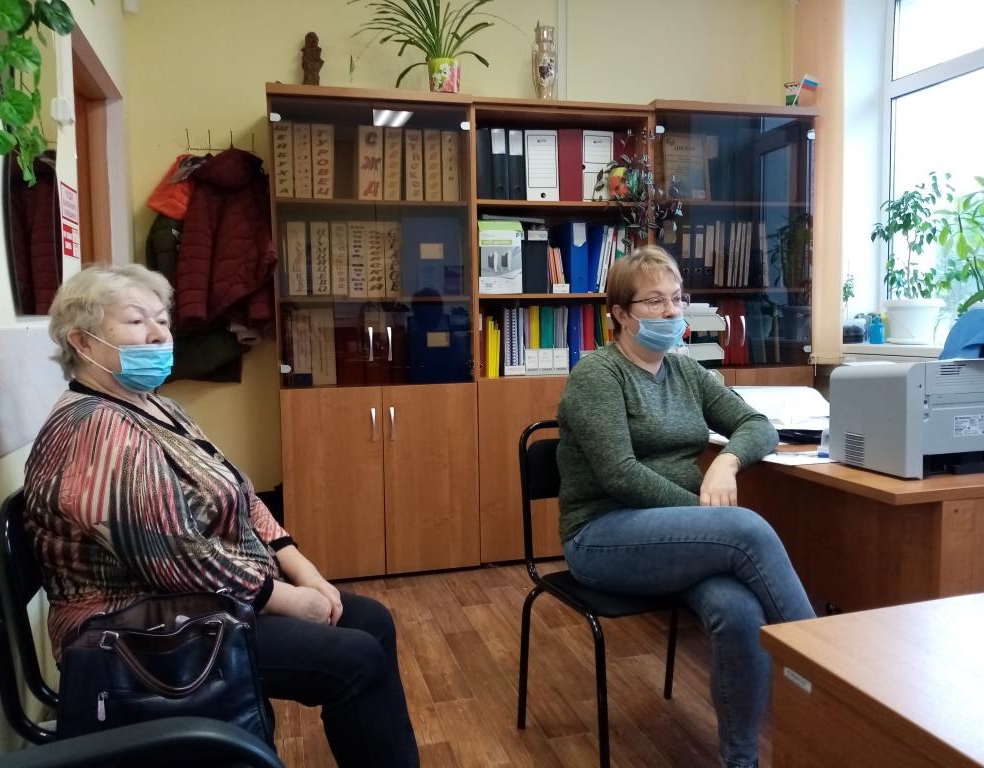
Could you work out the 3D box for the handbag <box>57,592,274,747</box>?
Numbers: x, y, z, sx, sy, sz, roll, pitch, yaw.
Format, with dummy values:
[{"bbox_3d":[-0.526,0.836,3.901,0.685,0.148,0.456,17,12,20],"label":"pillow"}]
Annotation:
[{"bbox_3d":[-0.460,0.425,1.110,0.290,0.220,0.160,-3,4,-18],"label":"handbag"}]

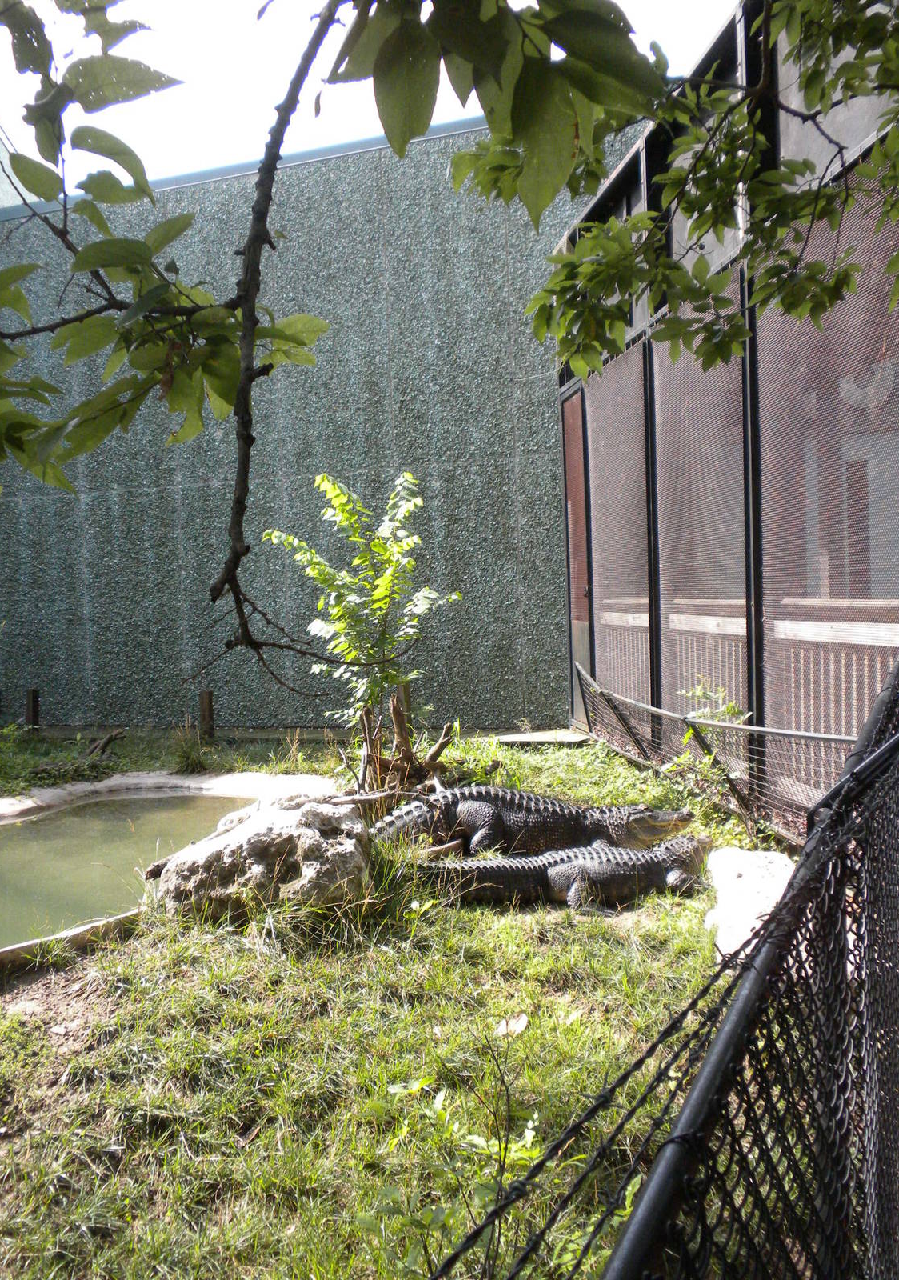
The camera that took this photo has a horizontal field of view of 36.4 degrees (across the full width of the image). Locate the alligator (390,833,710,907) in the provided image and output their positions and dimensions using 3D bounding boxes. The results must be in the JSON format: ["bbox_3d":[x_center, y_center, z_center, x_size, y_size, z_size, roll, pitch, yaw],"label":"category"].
[{"bbox_3d":[0.250,0.893,5.480,1.600,0.230,0.460,-2,2,-11],"label":"alligator"}]

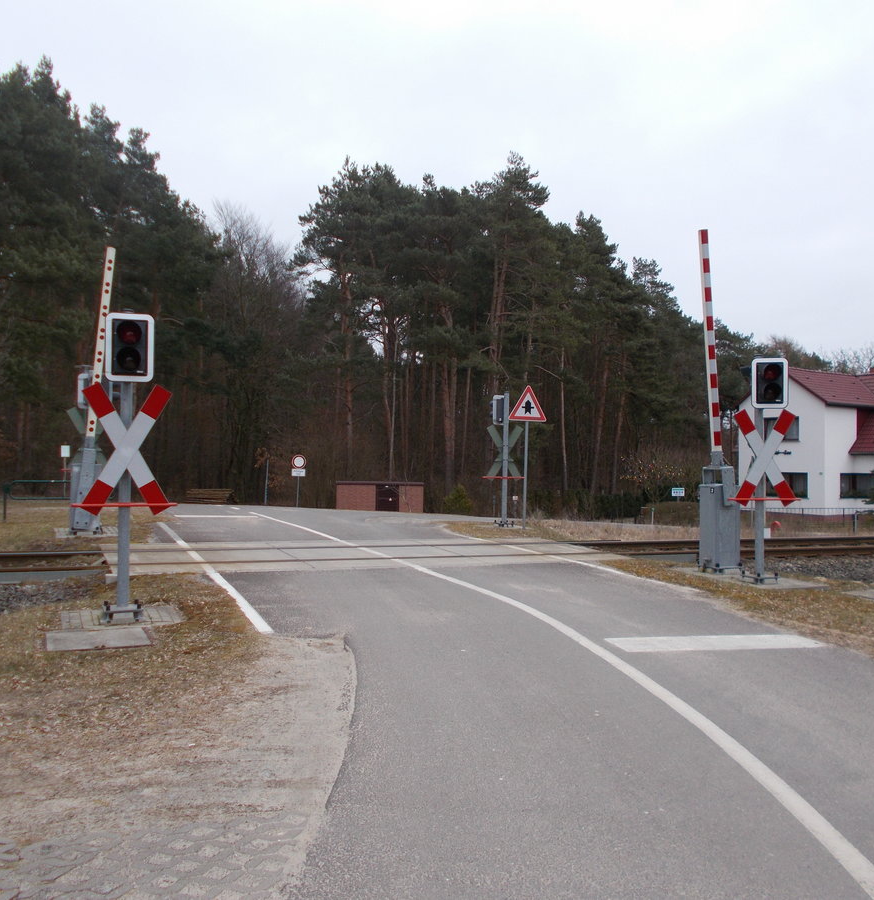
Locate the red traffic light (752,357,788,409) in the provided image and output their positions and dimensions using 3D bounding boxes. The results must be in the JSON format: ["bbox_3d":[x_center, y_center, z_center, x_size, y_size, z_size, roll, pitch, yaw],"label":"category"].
[{"bbox_3d":[3.734,-0.751,10.100,0.380,0.555,0.300,0,-1,11],"label":"red traffic light"}]

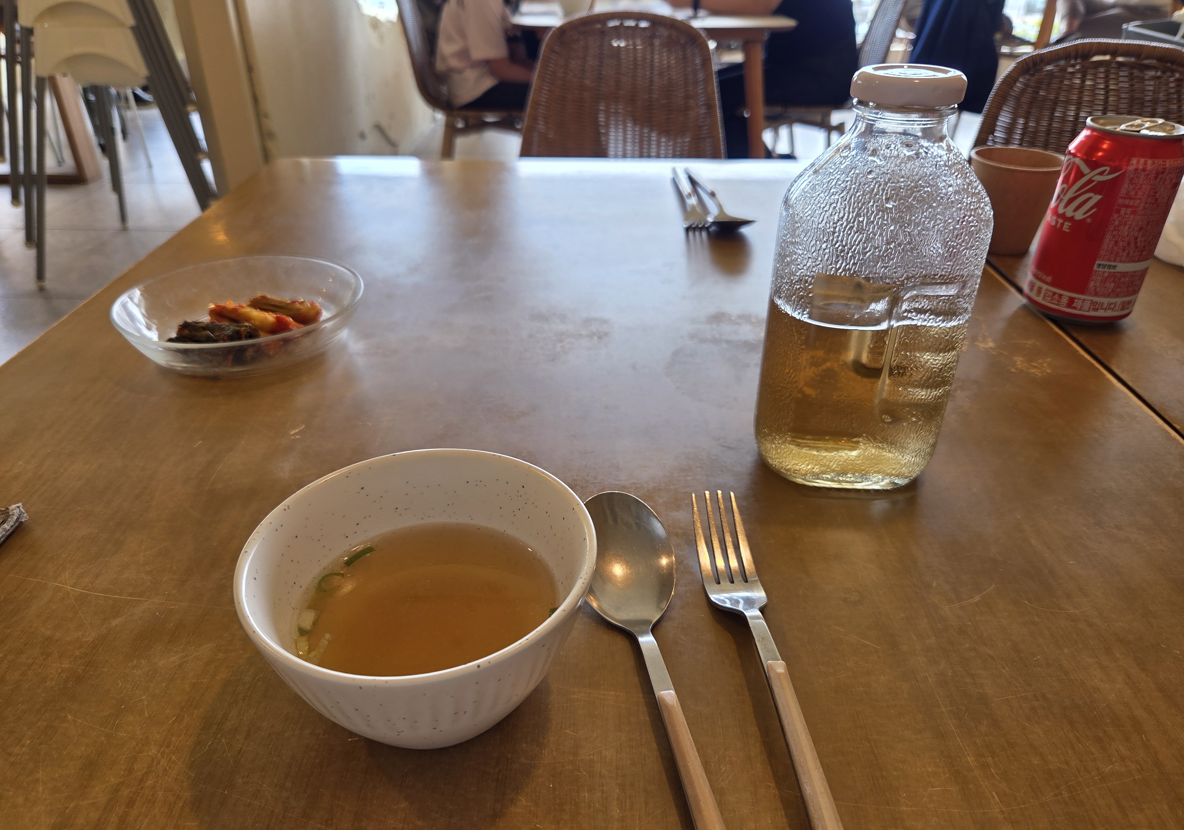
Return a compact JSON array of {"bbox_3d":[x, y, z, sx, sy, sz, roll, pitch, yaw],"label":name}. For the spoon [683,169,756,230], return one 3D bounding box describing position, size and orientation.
[{"bbox_3d":[0.110,-0.211,0.748,0.044,0.021,0.202,-3,32,-4],"label":"spoon"}]

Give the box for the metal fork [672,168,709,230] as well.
[{"bbox_3d":[0.089,-0.210,0.748,0.024,0.019,0.200,1,32,1],"label":"metal fork"}]

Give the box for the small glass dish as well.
[{"bbox_3d":[-0.218,-0.064,0.499,0.148,0.031,0.148,0,32,0],"label":"small glass dish"}]

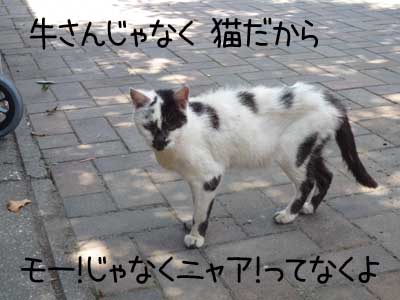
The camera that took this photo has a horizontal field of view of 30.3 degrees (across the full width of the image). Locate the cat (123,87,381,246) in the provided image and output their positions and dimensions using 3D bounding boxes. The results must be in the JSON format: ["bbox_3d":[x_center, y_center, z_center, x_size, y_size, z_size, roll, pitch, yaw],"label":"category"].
[{"bbox_3d":[0.117,0.006,1.345,0.490,0.294,0.150,-9,22,-21],"label":"cat"}]

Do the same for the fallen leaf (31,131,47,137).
[{"bbox_3d":[-0.414,-0.042,1.895,0.042,0.010,0.024,-1,21,0],"label":"fallen leaf"}]

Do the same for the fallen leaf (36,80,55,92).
[{"bbox_3d":[-0.481,-0.199,2.299,0.056,0.022,0.050,-1,21,0],"label":"fallen leaf"}]

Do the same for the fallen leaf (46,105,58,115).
[{"bbox_3d":[-0.417,-0.118,2.089,0.034,0.016,0.030,-1,21,0],"label":"fallen leaf"}]

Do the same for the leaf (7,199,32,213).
[{"bbox_3d":[-0.362,0.109,1.482,0.053,0.015,0.037,-9,22,-20],"label":"leaf"}]

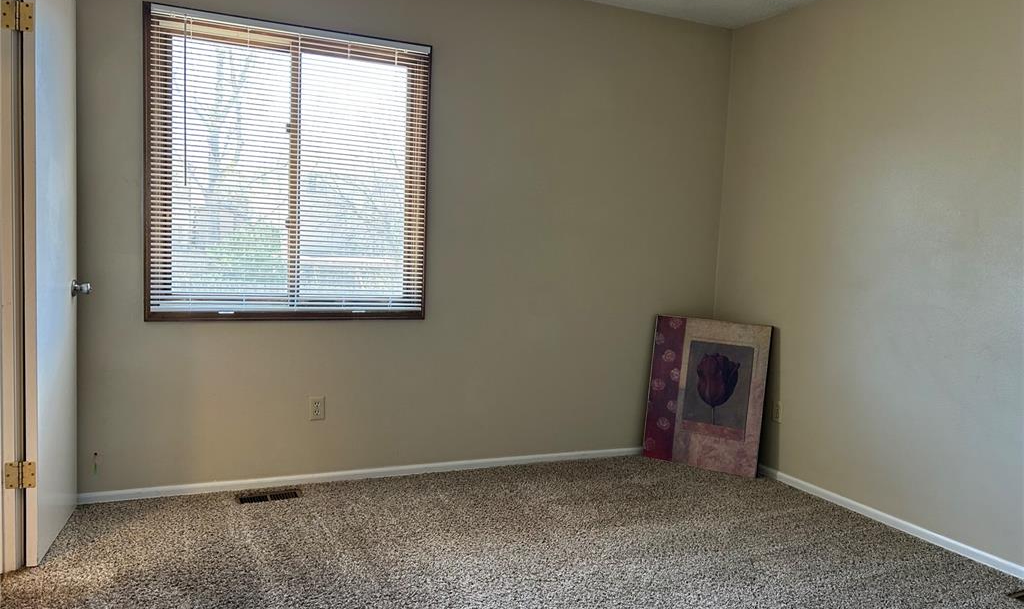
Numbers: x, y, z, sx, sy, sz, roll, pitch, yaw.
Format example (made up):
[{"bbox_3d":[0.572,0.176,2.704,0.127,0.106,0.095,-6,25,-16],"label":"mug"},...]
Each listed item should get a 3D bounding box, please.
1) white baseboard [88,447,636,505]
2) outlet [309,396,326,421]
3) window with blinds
[{"bbox_3d":[-0.423,0.823,3.831,3.240,0.050,0.013,0,5,-24],"label":"white baseboard"},{"bbox_3d":[-0.908,0.486,3.590,0.071,0.115,0.009,0,5,-24],"label":"outlet"},{"bbox_3d":[-0.982,-0.584,3.486,1.237,1.314,0.090,0,5,-24],"label":"window with blinds"}]

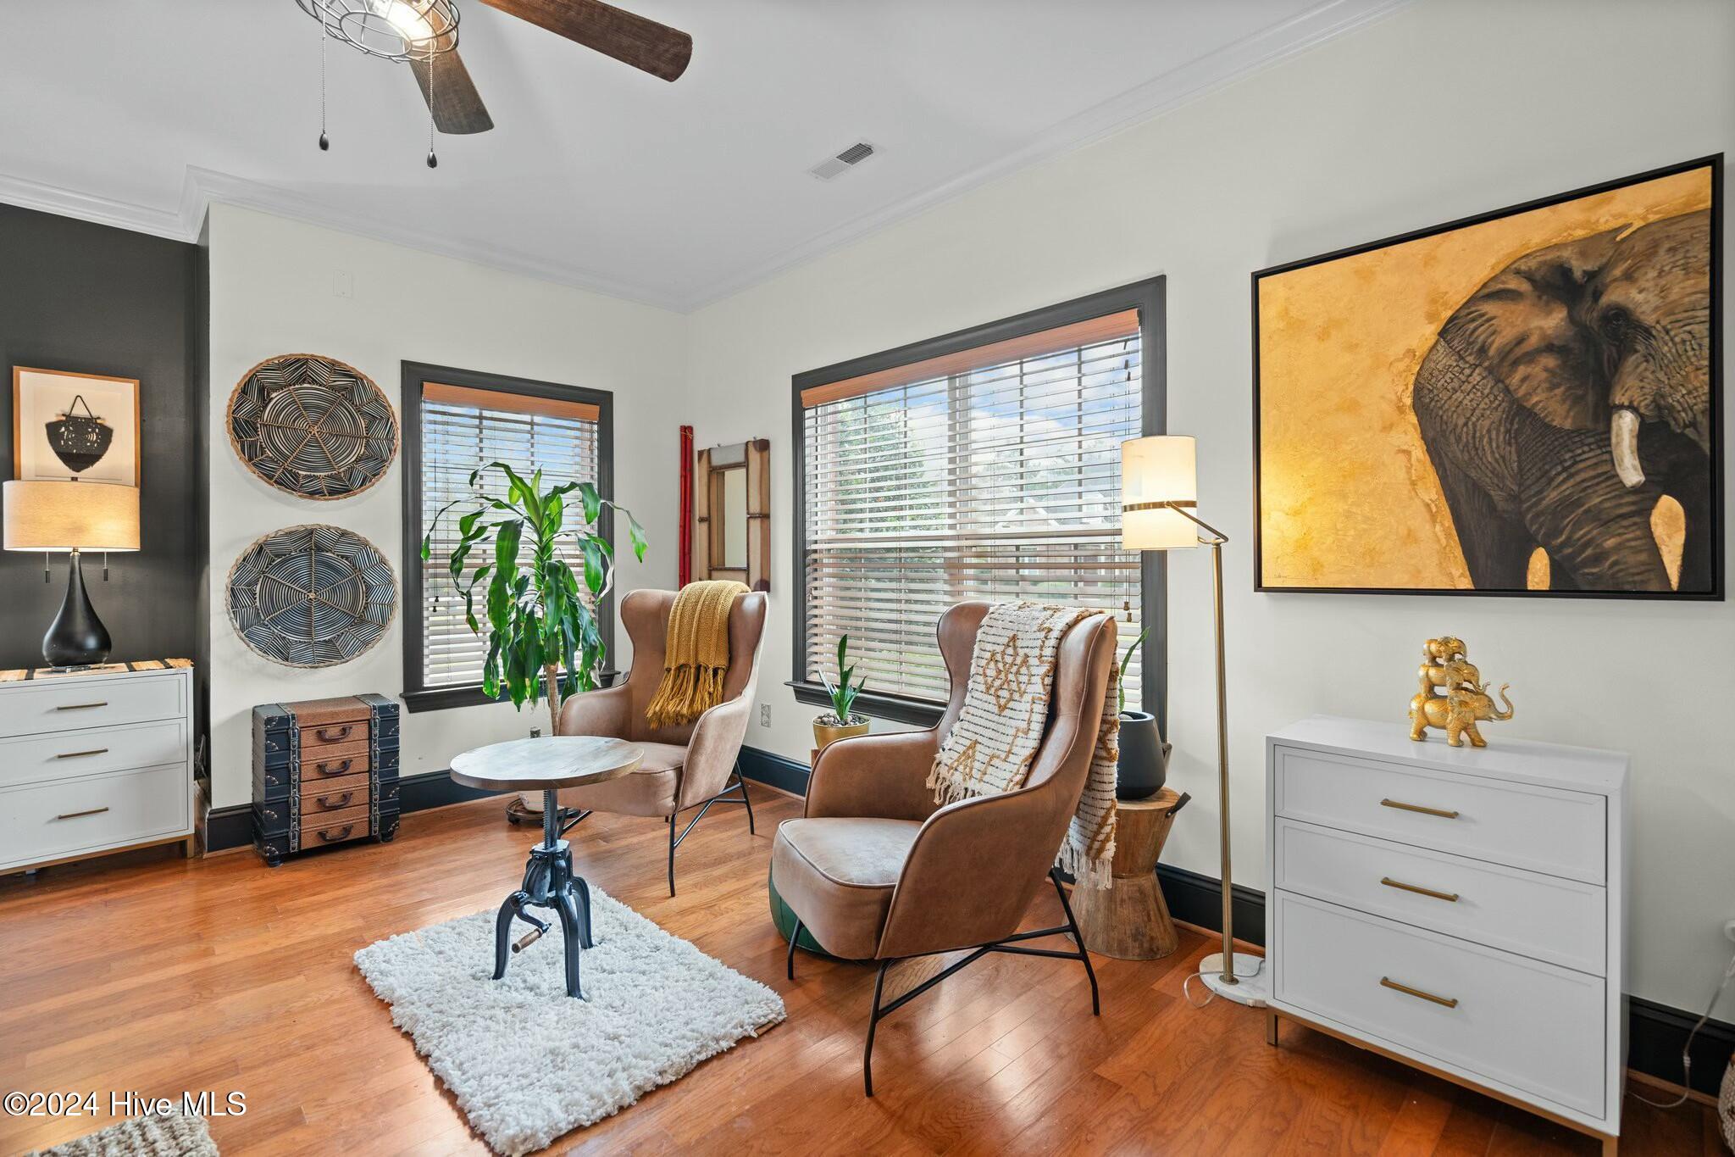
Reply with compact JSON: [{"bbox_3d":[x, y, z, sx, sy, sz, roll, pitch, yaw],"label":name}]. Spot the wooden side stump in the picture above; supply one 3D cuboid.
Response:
[{"bbox_3d":[0.855,0.957,2.573,0.350,0.455,0.350,0,1,0],"label":"wooden side stump"}]

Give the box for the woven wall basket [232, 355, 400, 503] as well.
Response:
[{"bbox_3d":[-2.390,-0.647,3.348,0.601,0.618,0.060,-1,2,-45],"label":"woven wall basket"}]

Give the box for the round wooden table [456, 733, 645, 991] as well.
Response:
[{"bbox_3d":[-0.951,0.856,2.327,0.530,0.640,0.530,0,1,0],"label":"round wooden table"}]

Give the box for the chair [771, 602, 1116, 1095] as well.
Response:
[{"bbox_3d":[0.201,0.605,2.085,0.800,1.050,0.720,-1,1,-25],"label":"chair"}]

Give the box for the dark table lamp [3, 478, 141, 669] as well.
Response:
[{"bbox_3d":[-3.312,-0.017,3.220,0.400,0.780,0.400,-1,1,-43],"label":"dark table lamp"}]

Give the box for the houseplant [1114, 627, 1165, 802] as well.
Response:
[{"bbox_3d":[0.833,0.412,2.453,0.250,0.519,0.250,-1,2,-45],"label":"houseplant"}]

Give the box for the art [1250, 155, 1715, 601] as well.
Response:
[{"bbox_3d":[1.492,-0.427,1.972,0.045,0.942,0.933,-1,2,-45],"label":"art"}]

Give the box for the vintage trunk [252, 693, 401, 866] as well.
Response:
[{"bbox_3d":[-2.269,0.822,3.241,0.451,0.578,0.351,-1,2,-45],"label":"vintage trunk"}]

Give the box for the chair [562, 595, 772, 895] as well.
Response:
[{"bbox_3d":[-0.845,0.586,3.114,0.720,1.050,0.800,0,1,17],"label":"chair"}]

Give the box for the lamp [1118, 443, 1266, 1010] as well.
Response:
[{"bbox_3d":[1.021,0.385,2.265,0.520,1.605,0.290,0,1,11],"label":"lamp"}]

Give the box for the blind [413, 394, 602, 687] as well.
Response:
[{"bbox_3d":[-1.885,-0.222,4.133,0.885,1.510,0.070,-1,1,-43],"label":"blind"}]

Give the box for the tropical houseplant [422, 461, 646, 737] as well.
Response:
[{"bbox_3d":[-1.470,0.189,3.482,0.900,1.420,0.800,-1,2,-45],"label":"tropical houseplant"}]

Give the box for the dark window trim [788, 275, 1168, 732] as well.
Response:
[{"bbox_3d":[0.286,-0.187,3.170,0.090,1.614,1.976,-1,2,-45],"label":"dark window trim"}]

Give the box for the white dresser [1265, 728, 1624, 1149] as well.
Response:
[{"bbox_3d":[1.386,0.798,1.870,0.389,0.787,0.642,-1,1,-44],"label":"white dresser"}]

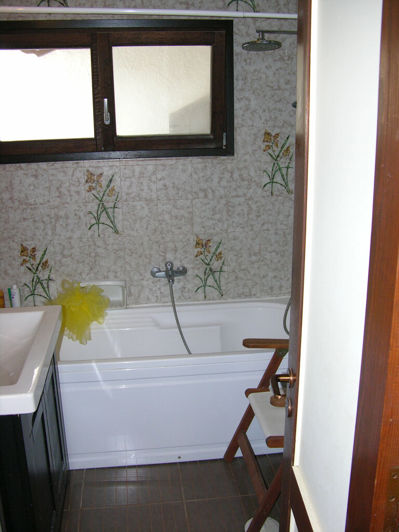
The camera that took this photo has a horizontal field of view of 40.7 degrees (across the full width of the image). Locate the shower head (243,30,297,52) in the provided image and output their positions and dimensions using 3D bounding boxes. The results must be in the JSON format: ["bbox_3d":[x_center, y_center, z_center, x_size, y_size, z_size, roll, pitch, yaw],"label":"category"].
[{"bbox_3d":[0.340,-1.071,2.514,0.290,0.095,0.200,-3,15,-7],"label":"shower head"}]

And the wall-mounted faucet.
[{"bbox_3d":[-0.169,0.046,3.063,0.210,0.110,0.140,-3,15,-7],"label":"wall-mounted faucet"}]

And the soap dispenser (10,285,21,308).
[{"bbox_3d":[-1.025,0.199,2.971,0.056,0.195,0.042,-3,15,-7],"label":"soap dispenser"}]

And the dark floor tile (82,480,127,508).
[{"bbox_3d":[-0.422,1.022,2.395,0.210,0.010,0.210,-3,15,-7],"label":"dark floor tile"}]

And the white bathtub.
[{"bbox_3d":[-0.164,0.595,2.889,1.700,0.560,0.760,-3,15,-7],"label":"white bathtub"}]

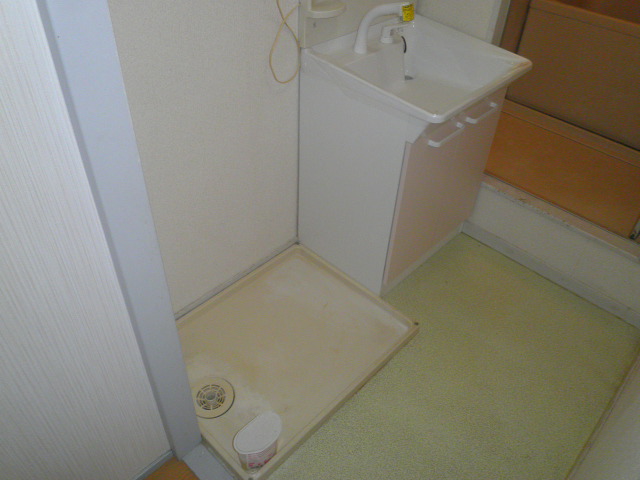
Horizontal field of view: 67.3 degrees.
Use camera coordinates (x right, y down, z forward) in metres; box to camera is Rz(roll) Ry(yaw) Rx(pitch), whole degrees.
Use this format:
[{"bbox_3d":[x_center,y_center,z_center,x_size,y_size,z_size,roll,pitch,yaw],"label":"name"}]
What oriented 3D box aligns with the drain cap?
[{"bbox_3d":[-0.342,0.507,1.533,0.140,0.020,0.140,2,41,-1],"label":"drain cap"}]

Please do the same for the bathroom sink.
[{"bbox_3d":[0.341,-0.567,1.666,0.535,0.190,0.605,33,49,31],"label":"bathroom sink"}]

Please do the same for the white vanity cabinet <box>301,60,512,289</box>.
[{"bbox_3d":[0.306,-0.291,1.926,0.480,0.770,0.600,33,49,31],"label":"white vanity cabinet"}]

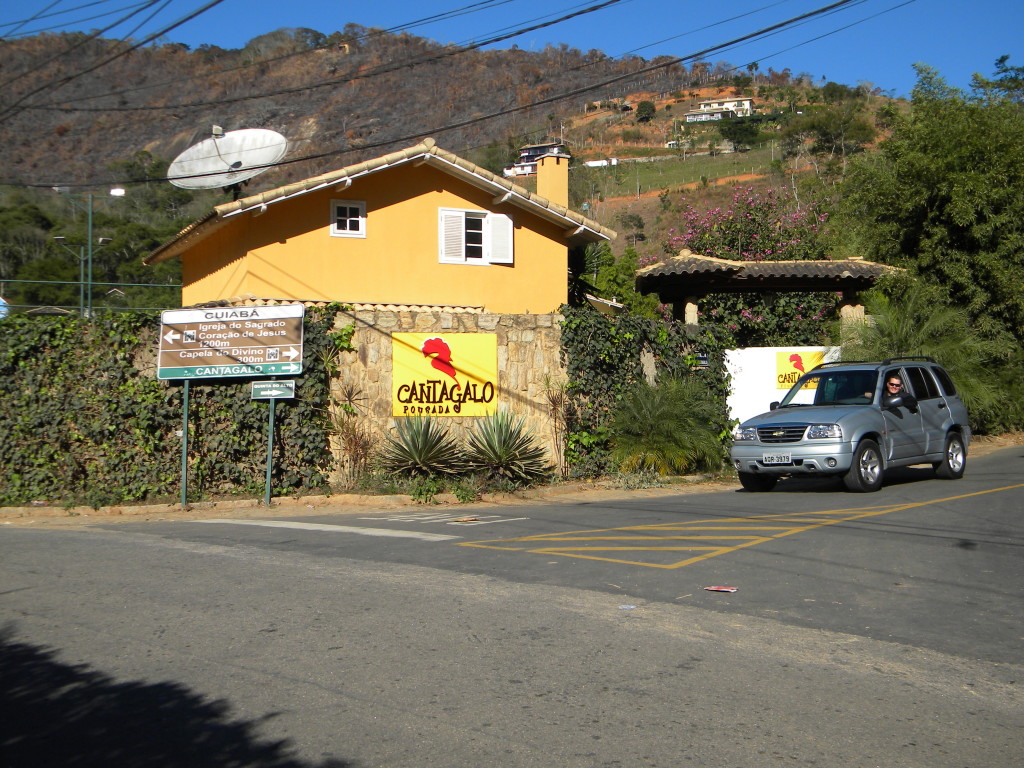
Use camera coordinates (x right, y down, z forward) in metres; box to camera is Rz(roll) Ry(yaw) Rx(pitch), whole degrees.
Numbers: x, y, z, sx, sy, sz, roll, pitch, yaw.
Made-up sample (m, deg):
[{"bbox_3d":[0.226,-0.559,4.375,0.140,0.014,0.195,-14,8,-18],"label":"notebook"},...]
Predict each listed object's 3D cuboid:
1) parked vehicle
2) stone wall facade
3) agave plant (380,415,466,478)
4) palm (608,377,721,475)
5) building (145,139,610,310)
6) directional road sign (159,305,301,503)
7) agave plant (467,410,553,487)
[{"bbox_3d":[4.620,0.490,16.200,1.780,1.720,4.120,-2,-1,43],"label":"parked vehicle"},{"bbox_3d":[-0.890,0.167,16.347,3.250,2.360,0.350,0,0,-11],"label":"stone wall facade"},{"bbox_3d":[-1.157,0.812,15.500,1.100,0.800,1.000,0,0,-11],"label":"agave plant"},{"bbox_3d":[2.191,0.589,17.200,1.650,1.400,1.500,0,0,0],"label":"palm"},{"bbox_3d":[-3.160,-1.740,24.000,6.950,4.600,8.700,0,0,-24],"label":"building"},{"bbox_3d":[-3.446,0.264,14.900,1.780,2.480,0.130,0,0,9],"label":"directional road sign"},{"bbox_3d":[-0.058,0.817,15.600,1.100,0.930,1.000,0,0,0],"label":"agave plant"}]

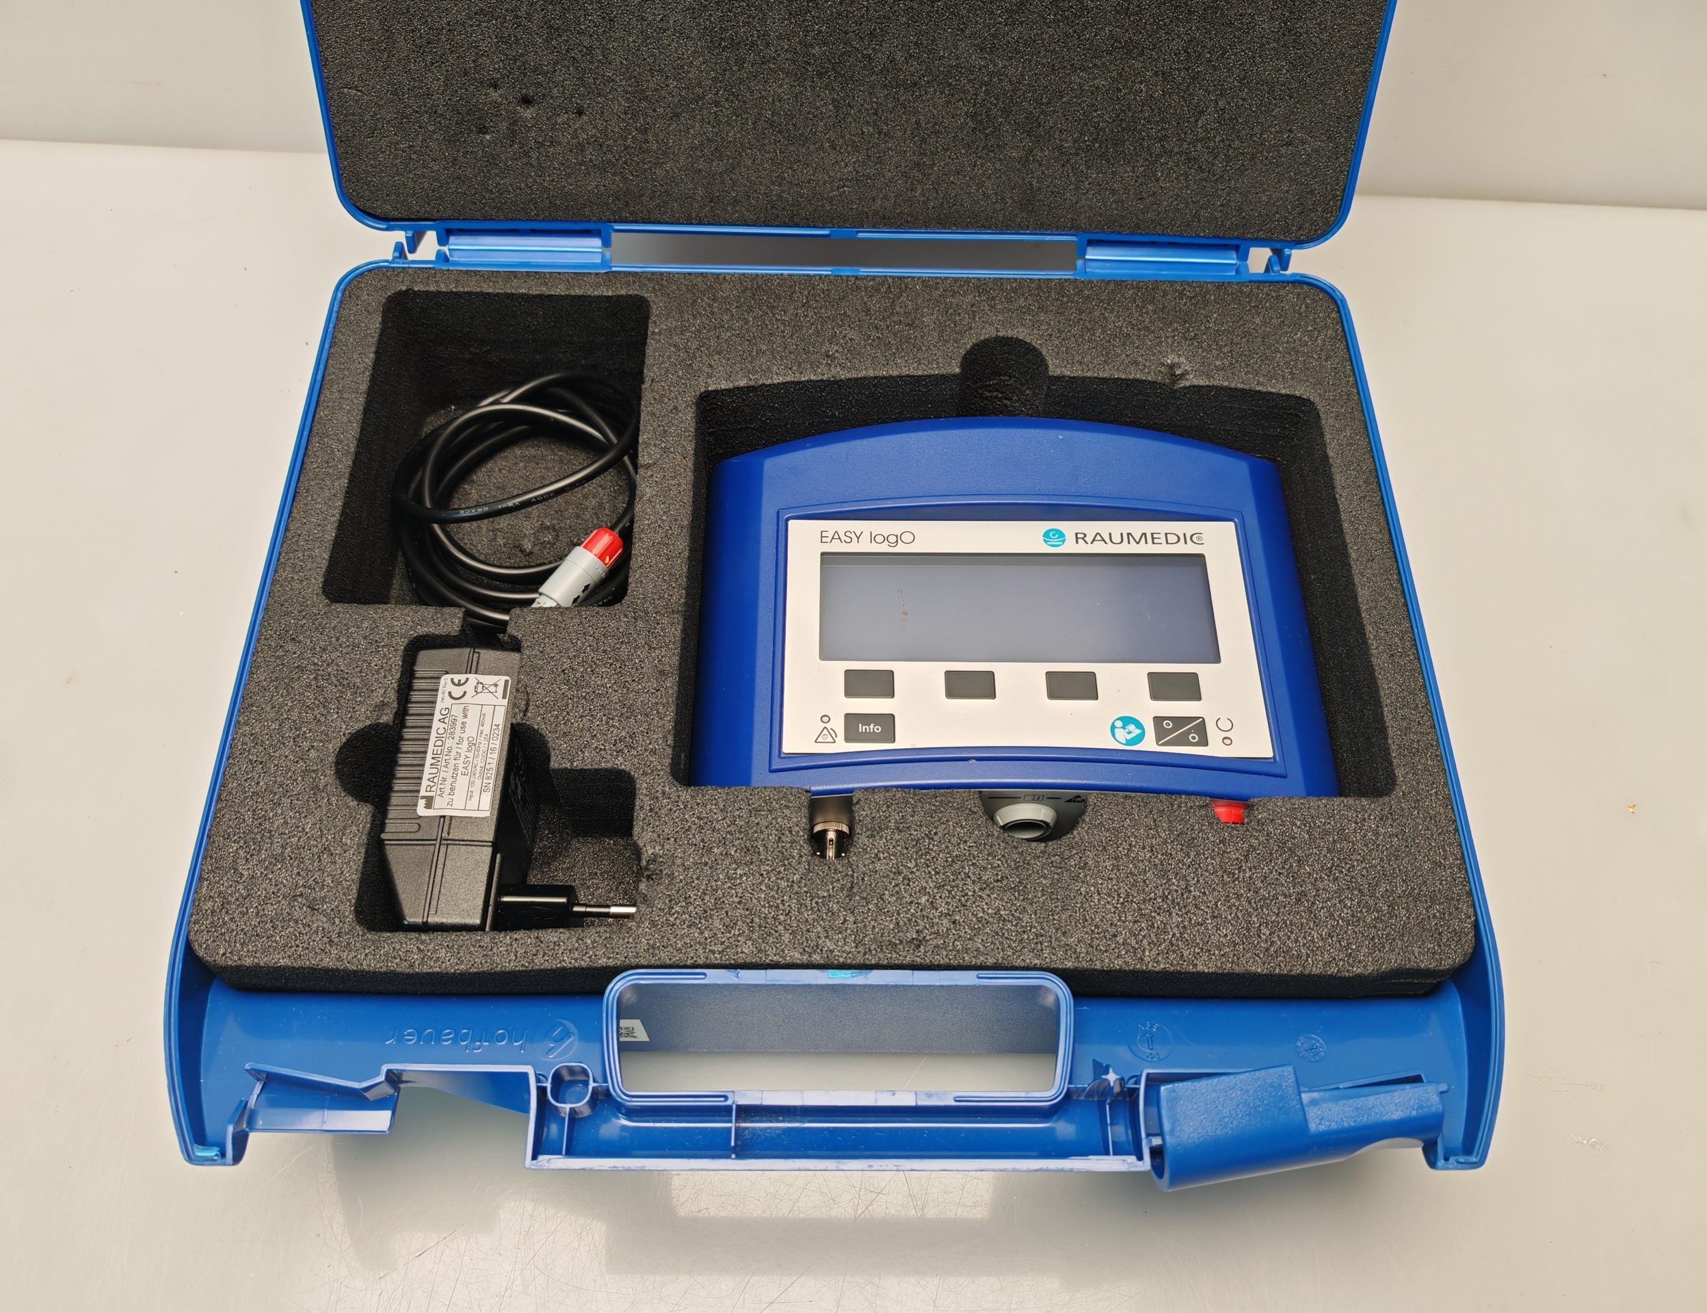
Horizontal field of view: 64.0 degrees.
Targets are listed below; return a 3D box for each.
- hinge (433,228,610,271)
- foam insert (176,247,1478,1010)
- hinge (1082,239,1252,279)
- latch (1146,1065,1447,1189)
[{"bbox_3d":[-0.125,-0.152,0.512,0.064,0.011,0.012,0,61,-1],"label":"hinge"},{"bbox_3d":[-0.004,-0.007,0.482,0.374,0.076,0.265,0,61,-1],"label":"foam insert"},{"bbox_3d":[0.119,-0.150,0.516,0.064,0.011,0.012,0,61,-1],"label":"hinge"},{"bbox_3d":[0.120,0.129,0.373,0.075,0.021,0.023,-7,62,-5],"label":"latch"}]

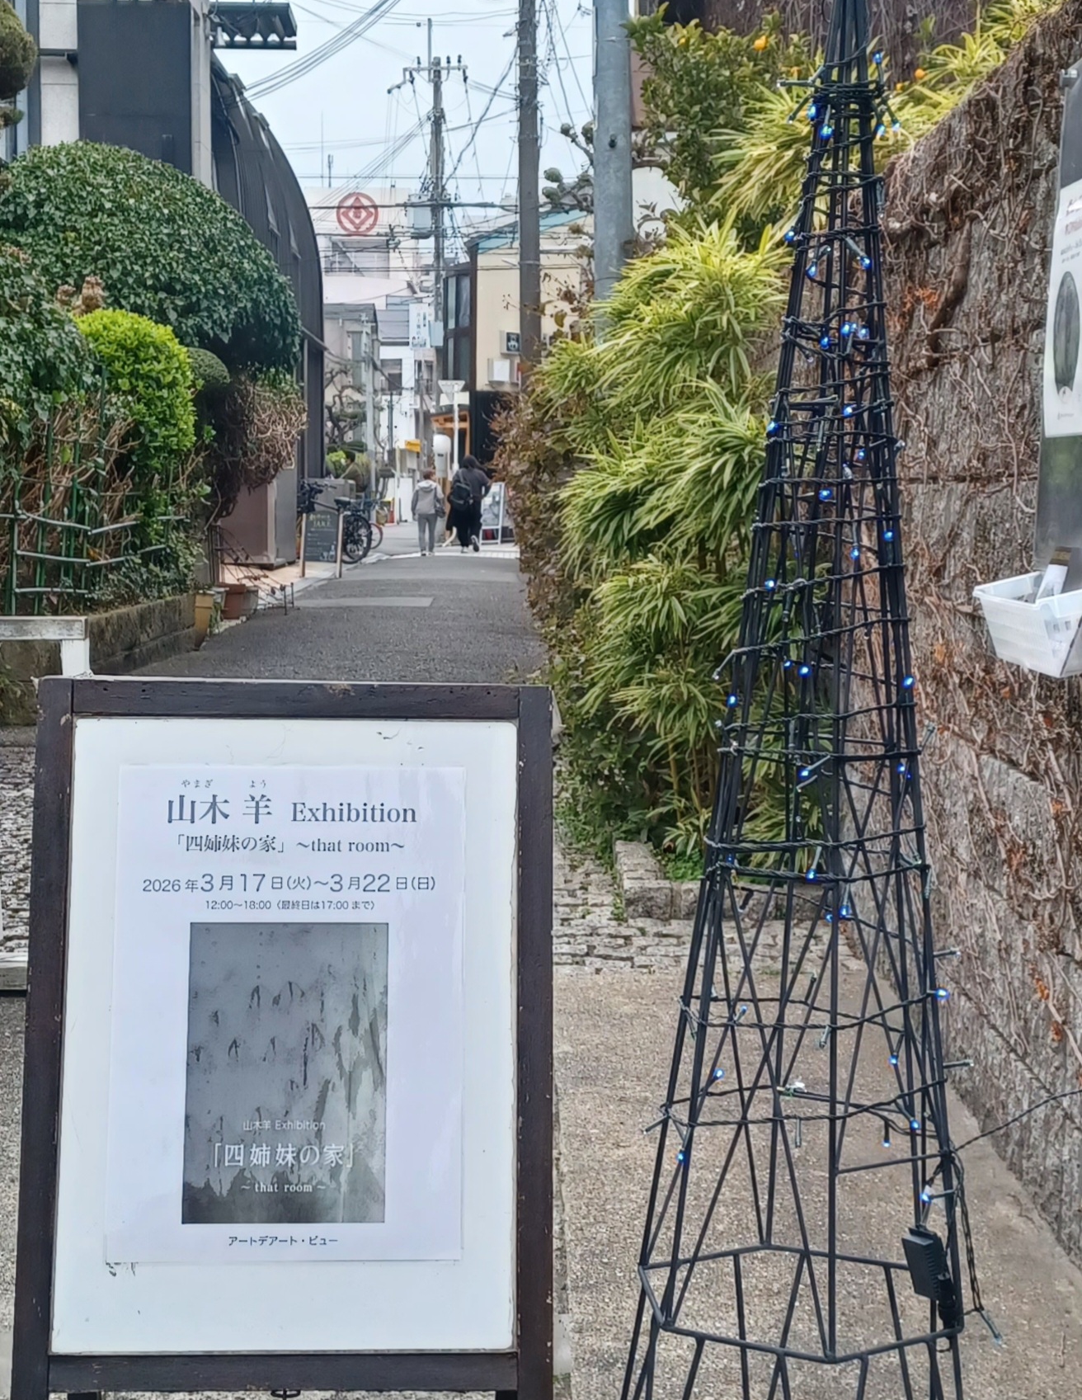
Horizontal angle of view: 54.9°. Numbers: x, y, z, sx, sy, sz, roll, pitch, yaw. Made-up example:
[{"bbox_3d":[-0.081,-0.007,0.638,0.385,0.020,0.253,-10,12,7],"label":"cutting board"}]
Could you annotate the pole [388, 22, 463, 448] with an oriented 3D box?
[{"bbox_3d":[-2.790,-10.300,25.500,1.750,12.200,0.900,0,5,0],"label":"pole"}]

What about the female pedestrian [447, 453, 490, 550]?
[{"bbox_3d":[-1.240,-3.320,17.600,0.600,1.650,0.480,0,5,-2],"label":"female pedestrian"}]

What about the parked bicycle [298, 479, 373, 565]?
[{"bbox_3d":[-3.000,-2.450,14.400,1.720,1.100,0.570,3,5,31],"label":"parked bicycle"}]

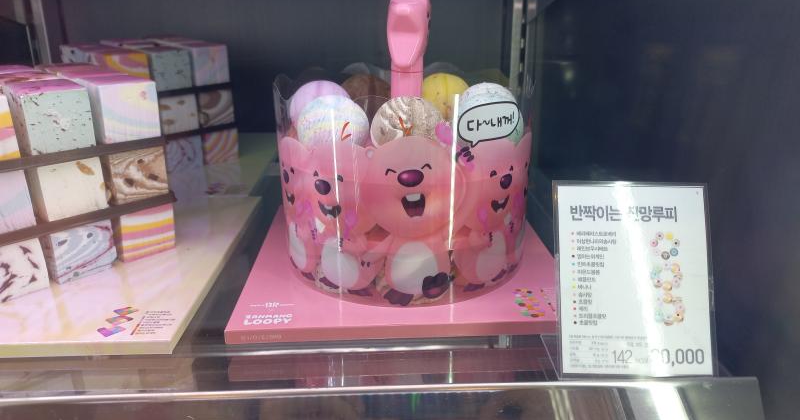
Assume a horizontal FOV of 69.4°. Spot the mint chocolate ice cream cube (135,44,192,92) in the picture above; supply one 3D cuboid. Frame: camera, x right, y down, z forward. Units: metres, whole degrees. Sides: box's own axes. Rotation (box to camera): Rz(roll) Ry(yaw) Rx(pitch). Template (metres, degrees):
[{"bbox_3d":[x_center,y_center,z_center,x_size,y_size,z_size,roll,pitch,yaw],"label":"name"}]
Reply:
[{"bbox_3d":[-0.270,-0.163,0.670,0.040,0.040,0.040,-17,26,-39],"label":"mint chocolate ice cream cube"}]

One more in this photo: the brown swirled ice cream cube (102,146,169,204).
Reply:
[{"bbox_3d":[-0.212,-0.032,0.453,0.040,0.040,0.040,18,27,40],"label":"brown swirled ice cream cube"}]

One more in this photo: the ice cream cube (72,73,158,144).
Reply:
[{"bbox_3d":[-0.212,-0.077,0.437,0.040,0.040,0.040,18,27,40],"label":"ice cream cube"}]

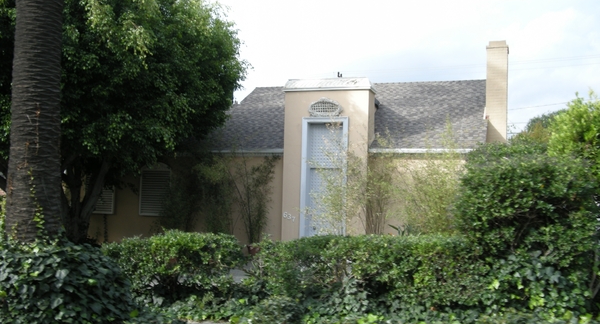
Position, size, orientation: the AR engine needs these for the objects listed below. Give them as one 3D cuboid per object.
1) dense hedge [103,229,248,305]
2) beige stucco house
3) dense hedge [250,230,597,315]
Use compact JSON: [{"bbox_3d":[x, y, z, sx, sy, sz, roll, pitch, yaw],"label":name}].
[{"bbox_3d":[-1.771,1.431,9.226,2.050,0.950,1.100,0,-4,16],"label":"dense hedge"},{"bbox_3d":[0.388,-0.325,20.423,11.700,5.750,9.200,0,-4,16],"label":"beige stucco house"},{"bbox_3d":[1.444,1.405,8.283,4.200,0.950,1.100,0,-4,16],"label":"dense hedge"}]

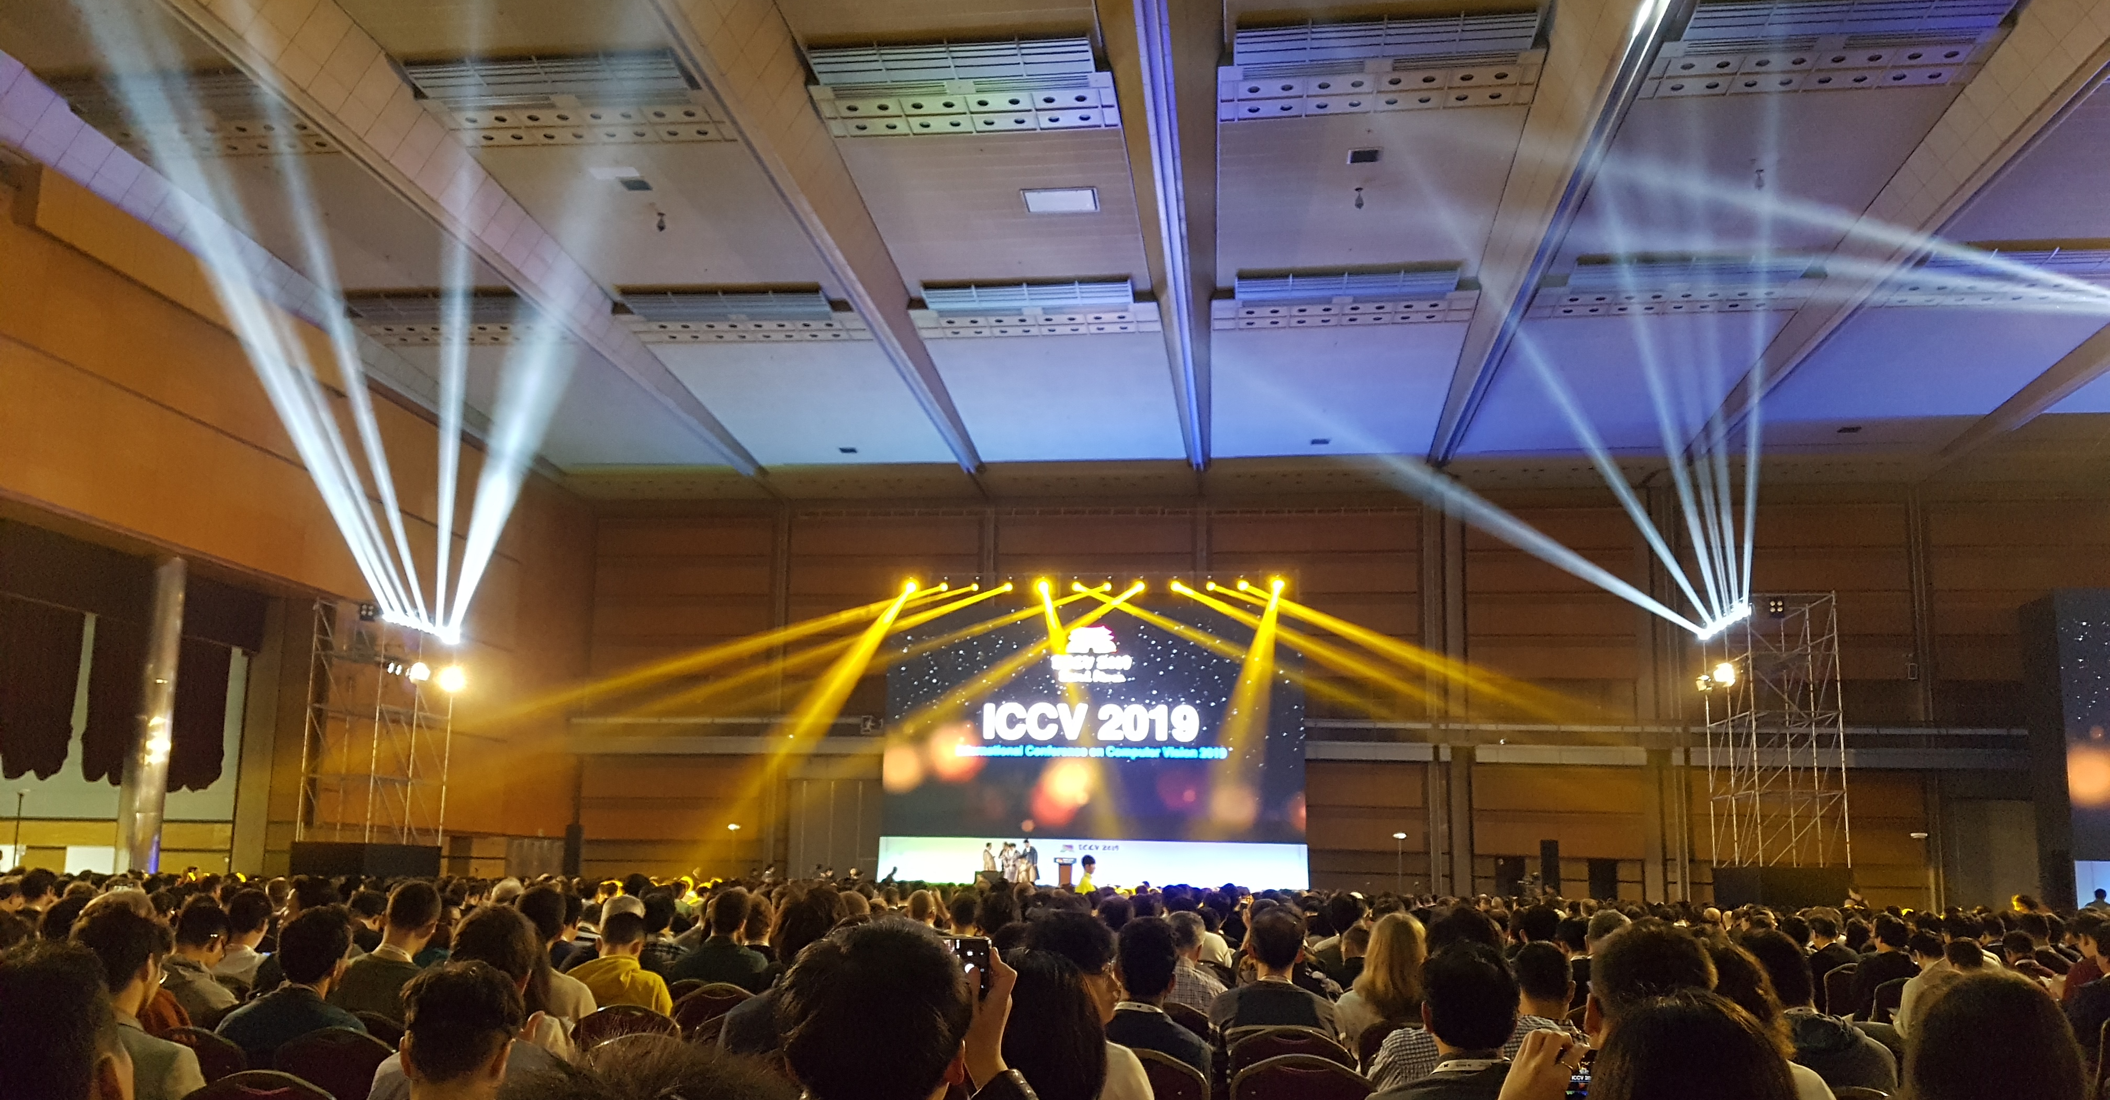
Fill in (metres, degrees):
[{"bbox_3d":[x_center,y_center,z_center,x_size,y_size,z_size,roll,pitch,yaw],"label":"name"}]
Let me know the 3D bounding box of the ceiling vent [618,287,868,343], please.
[{"bbox_3d":[-9.454,-7.025,48.013,7.300,0.450,3.800,-1,-12,7],"label":"ceiling vent"}]

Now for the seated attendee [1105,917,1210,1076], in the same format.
[{"bbox_3d":[0.299,1.855,5.153,0.500,1.300,0.800,-1,-12,7],"label":"seated attendee"}]

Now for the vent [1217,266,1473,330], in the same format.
[{"bbox_3d":[8.374,-7.250,45.938,7.560,0.450,3.800,-1,-12,7],"label":"vent"}]

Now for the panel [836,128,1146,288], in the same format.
[{"bbox_3d":[-1.120,-7.752,36.978,6.100,0.150,8.700,0,-12,7],"label":"panel"}]

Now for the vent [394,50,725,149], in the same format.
[{"bbox_3d":[-10.786,-10.070,35.898,6.770,0.450,3.600,-1,-12,7],"label":"vent"}]

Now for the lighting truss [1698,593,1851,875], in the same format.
[{"bbox_3d":[15.701,4.146,34.737,1.950,5.800,3.500,0,-12,7],"label":"lighting truss"}]

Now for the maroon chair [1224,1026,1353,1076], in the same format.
[{"bbox_3d":[0.877,2.217,5.836,0.460,0.920,0.570,0,-12,7],"label":"maroon chair"}]

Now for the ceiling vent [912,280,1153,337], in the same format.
[{"bbox_3d":[-0.595,-7.137,46.982,7.340,0.450,3.800,-1,-12,7],"label":"ceiling vent"}]

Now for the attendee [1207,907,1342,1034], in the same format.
[{"bbox_3d":[0.823,2.012,5.862,0.500,1.330,0.780,0,-12,7],"label":"attendee"}]

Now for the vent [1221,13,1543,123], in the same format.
[{"bbox_3d":[6.903,-10.294,33.840,6.850,0.450,3.600,-1,-12,7],"label":"vent"}]

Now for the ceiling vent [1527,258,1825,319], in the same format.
[{"bbox_3d":[15.366,-6.574,39.459,6.200,0.500,2.800,0,-12,7],"label":"ceiling vent"}]

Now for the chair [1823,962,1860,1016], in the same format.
[{"bbox_3d":[5.276,3.207,10.501,0.460,0.910,0.570,-1,-12,7],"label":"chair"}]

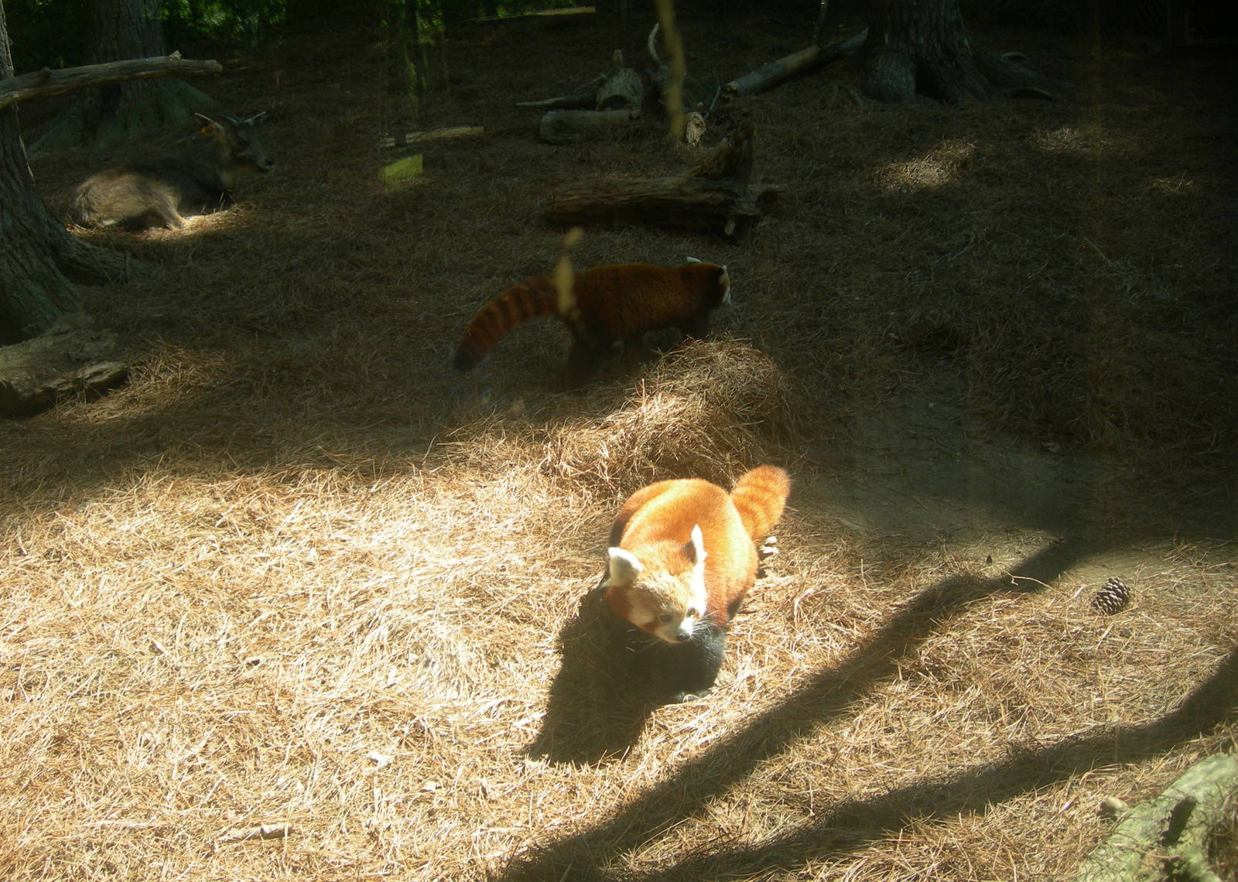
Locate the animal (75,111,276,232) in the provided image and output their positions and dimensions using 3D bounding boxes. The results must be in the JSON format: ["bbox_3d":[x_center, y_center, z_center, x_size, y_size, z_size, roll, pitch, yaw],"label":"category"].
[{"bbox_3d":[-2.102,-1.259,6.400,0.930,0.530,0.380,-4,14,-16],"label":"animal"}]

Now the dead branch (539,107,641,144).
[{"bbox_3d":[-0.176,-1.952,8.400,0.640,0.220,0.240,-3,16,-11],"label":"dead branch"}]

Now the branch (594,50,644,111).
[{"bbox_3d":[0.003,-2.419,9.150,0.340,0.420,0.380,0,13,0],"label":"branch"}]

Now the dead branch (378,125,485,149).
[{"bbox_3d":[-1.126,-1.824,8.198,0.686,0.080,0.100,-10,21,-29],"label":"dead branch"}]

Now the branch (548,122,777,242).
[{"bbox_3d":[0.194,-1.161,6.120,1.020,0.500,0.450,-1,16,-5],"label":"branch"}]

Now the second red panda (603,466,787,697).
[{"bbox_3d":[0.155,0.222,2.877,0.330,0.330,0.840,3,16,11],"label":"second red panda"}]

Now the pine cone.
[{"bbox_3d":[1.030,0.325,2.841,0.075,0.066,0.070,-5,14,-22],"label":"pine cone"}]

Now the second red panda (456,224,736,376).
[{"bbox_3d":[-0.078,-0.392,4.278,0.880,0.350,0.240,-4,16,-15],"label":"second red panda"}]

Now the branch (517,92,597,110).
[{"bbox_3d":[-0.431,-2.345,9.400,0.580,0.110,0.140,-3,16,-11],"label":"branch"}]

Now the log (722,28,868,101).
[{"bbox_3d":[1.460,-2.992,10.750,0.160,0.160,2.343,12,29,32],"label":"log"}]

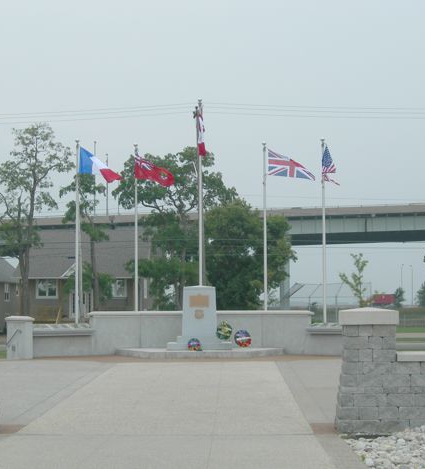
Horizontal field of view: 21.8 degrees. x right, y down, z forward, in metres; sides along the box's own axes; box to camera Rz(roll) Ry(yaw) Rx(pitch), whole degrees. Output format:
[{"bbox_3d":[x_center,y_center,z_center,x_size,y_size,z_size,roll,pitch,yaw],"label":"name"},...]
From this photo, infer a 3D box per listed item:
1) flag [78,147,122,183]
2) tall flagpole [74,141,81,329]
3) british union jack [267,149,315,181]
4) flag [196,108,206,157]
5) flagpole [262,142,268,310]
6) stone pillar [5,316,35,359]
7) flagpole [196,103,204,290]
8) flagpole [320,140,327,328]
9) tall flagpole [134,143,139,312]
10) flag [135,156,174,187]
[{"bbox_3d":[-3.081,-1.925,30.300,1.220,0.980,0.250,0,-3,-6],"label":"flag"},{"bbox_3d":[-3.787,0.084,30.900,0.130,5.600,0.130,0,-3,0],"label":"tall flagpole"},{"bbox_3d":[2.202,-1.976,31.100,1.340,0.900,0.250,0,-3,-6],"label":"british union jack"},{"bbox_3d":[-0.289,-2.889,31.200,0.290,1.360,0.320,0,-3,0],"label":"flag"},{"bbox_3d":[1.499,0.311,31.100,0.100,5.800,0.100,0,-3,0],"label":"flagpole"},{"bbox_3d":[-5.203,2.790,29.700,0.750,1.130,0.720,0,-3,-11],"label":"stone pillar"},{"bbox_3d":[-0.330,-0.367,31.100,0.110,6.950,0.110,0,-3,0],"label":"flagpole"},{"bbox_3d":[3.085,0.235,30.400,0.100,5.800,0.100,0,-3,0],"label":"flagpole"},{"bbox_3d":[-2.146,0.325,31.100,0.100,5.800,0.100,0,-3,0],"label":"tall flagpole"},{"bbox_3d":[-1.648,-1.818,31.300,1.160,0.930,0.350,-1,-3,6],"label":"flag"}]

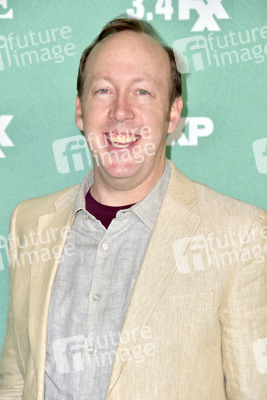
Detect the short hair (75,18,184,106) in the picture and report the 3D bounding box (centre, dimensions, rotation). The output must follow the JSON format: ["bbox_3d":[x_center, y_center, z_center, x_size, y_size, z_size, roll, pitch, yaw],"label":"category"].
[{"bbox_3d":[-0.005,-0.208,2.580,0.170,0.170,0.190,2,-4,6],"label":"short hair"}]

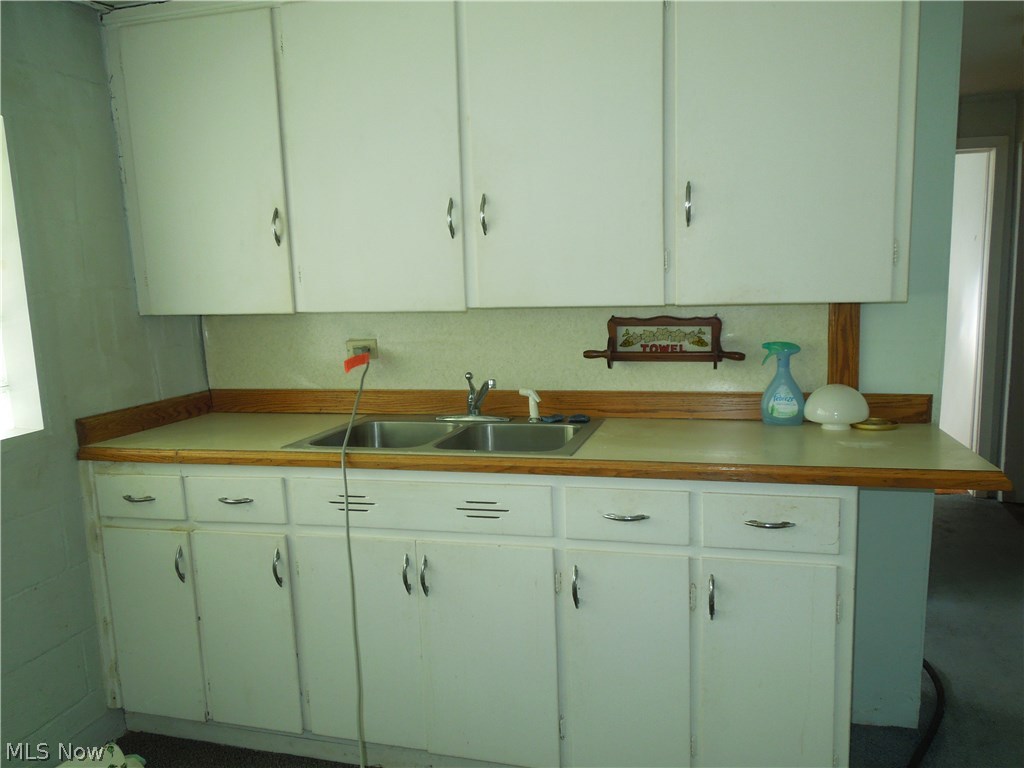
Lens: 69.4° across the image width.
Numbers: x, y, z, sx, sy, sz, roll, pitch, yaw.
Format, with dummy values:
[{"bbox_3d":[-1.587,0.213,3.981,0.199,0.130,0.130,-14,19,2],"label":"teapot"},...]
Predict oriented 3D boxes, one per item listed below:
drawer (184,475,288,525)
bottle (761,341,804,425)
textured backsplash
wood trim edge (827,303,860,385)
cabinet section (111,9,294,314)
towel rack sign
[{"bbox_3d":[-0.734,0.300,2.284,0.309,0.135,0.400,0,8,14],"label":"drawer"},{"bbox_3d":[0.814,-0.003,2.229,0.126,0.252,0.075,0,8,14],"label":"bottle"},{"bbox_3d":[-0.093,-0.115,2.496,2.161,0.283,0.020,0,8,14],"label":"textured backsplash"},{"bbox_3d":[0.997,-0.113,2.224,0.086,0.280,0.022,0,8,14],"label":"wood trim edge"},{"bbox_3d":[-0.909,-0.676,2.424,0.545,0.886,0.322,0,8,14],"label":"cabinet section"},{"bbox_3d":[0.474,-0.131,2.327,0.493,0.169,0.070,0,8,14],"label":"towel rack sign"}]

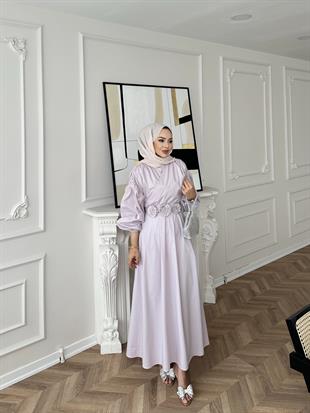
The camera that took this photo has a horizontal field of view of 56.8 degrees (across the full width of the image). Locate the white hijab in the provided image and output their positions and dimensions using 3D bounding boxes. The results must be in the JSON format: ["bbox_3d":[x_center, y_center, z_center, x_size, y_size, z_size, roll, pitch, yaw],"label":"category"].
[{"bbox_3d":[0.005,-0.400,1.890,0.230,0.310,0.250,-4,5,-33],"label":"white hijab"}]

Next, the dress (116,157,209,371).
[{"bbox_3d":[0.055,0.335,1.930,0.570,1.360,0.460,-3,5,-22],"label":"dress"}]

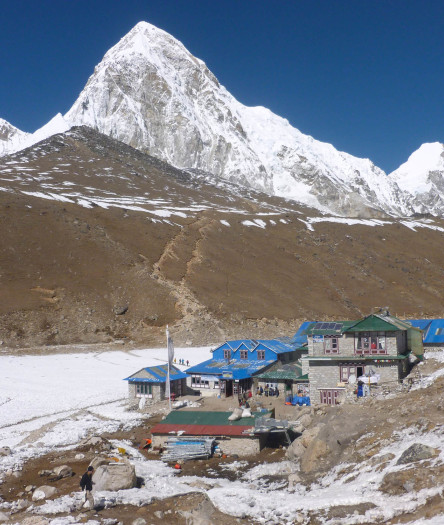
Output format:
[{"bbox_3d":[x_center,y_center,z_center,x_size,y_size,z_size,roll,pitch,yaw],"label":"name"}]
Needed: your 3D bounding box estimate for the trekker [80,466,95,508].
[{"bbox_3d":[-5.254,8.853,22.200,0.620,1.700,0.550,-3,-5,17],"label":"trekker"}]

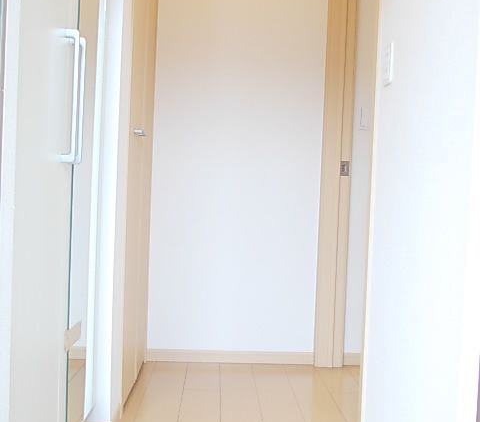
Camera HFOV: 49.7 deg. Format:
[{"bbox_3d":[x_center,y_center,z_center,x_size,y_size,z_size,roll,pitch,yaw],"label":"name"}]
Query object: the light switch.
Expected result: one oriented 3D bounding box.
[{"bbox_3d":[0.433,-0.426,1.520,0.012,0.117,0.070,2,2,-2],"label":"light switch"}]

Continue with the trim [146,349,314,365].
[{"bbox_3d":[-0.042,0.694,2.459,0.800,0.059,0.012,2,2,-2],"label":"trim"}]

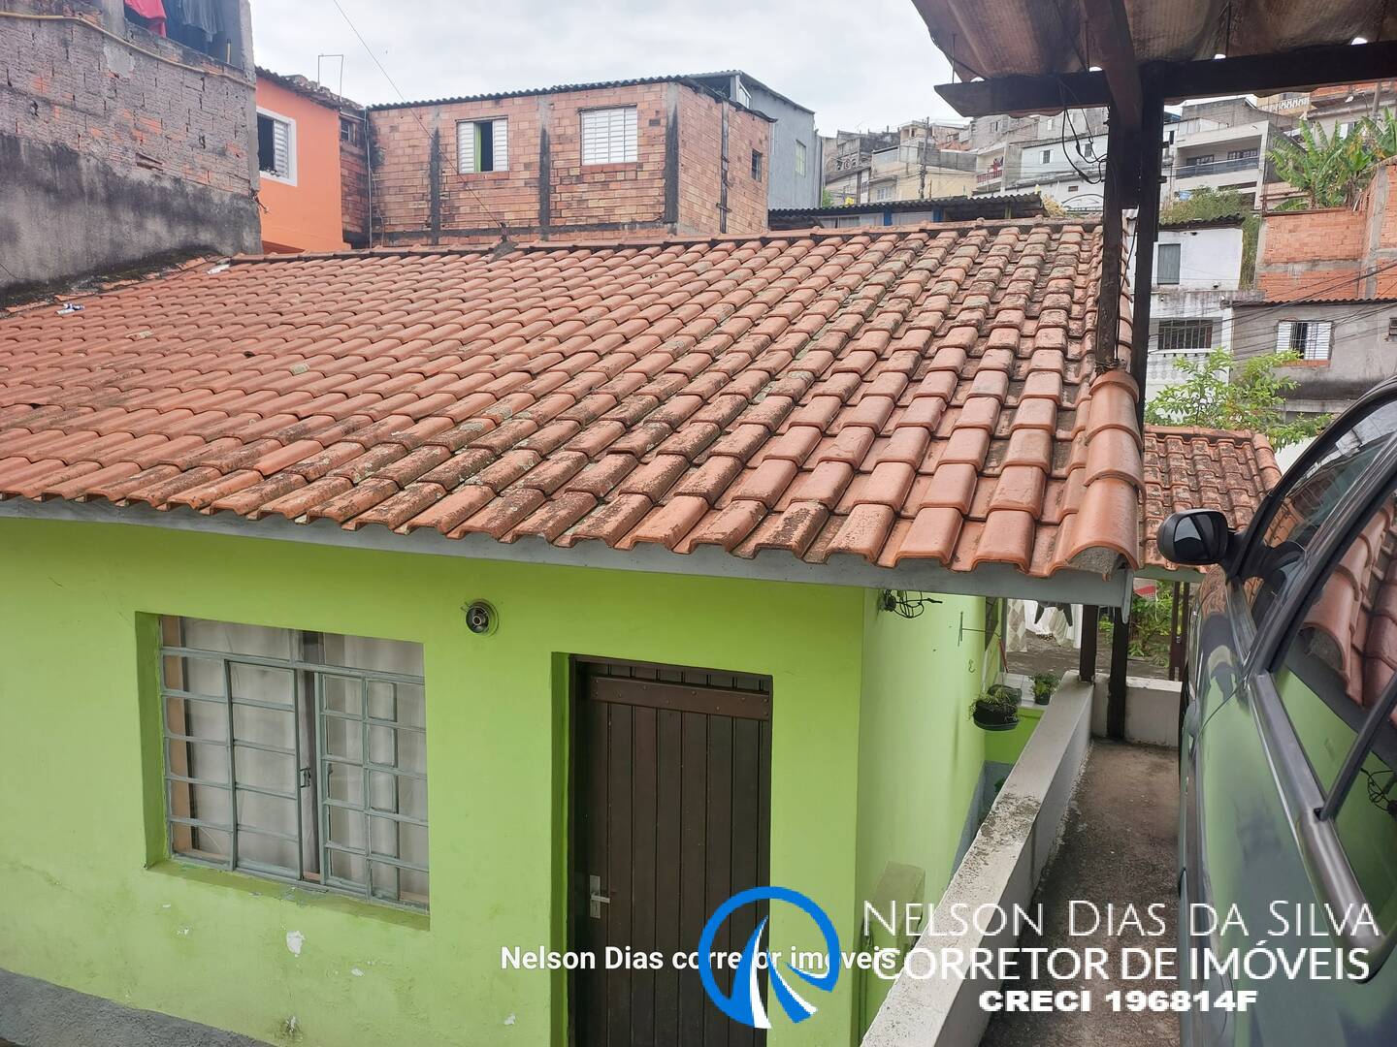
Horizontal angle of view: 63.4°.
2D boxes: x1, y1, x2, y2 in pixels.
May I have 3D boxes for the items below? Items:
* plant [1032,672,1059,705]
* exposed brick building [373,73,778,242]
[{"bbox_3d":[2.560,1.222,8.350,0.200,0.230,0.200,4,8,21],"label":"plant"},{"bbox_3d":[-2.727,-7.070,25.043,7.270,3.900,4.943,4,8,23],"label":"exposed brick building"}]

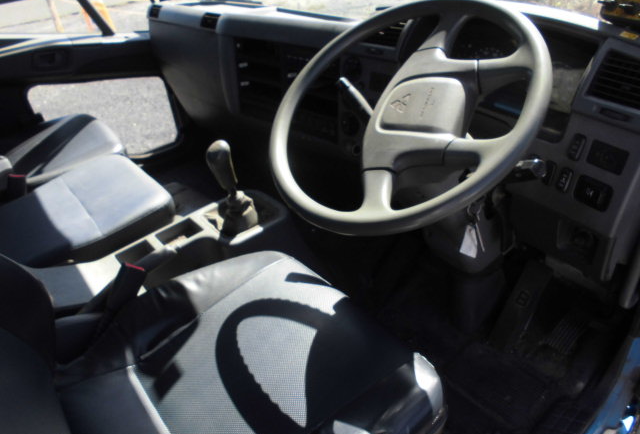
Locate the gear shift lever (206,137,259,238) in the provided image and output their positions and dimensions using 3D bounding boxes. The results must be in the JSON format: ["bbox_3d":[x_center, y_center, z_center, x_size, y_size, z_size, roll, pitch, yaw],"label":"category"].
[{"bbox_3d":[-0.188,-0.068,1.008,0.085,0.215,0.085,-30,39,-27],"label":"gear shift lever"}]

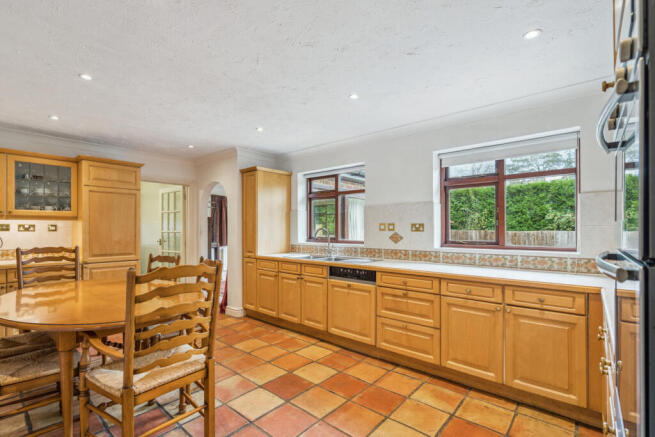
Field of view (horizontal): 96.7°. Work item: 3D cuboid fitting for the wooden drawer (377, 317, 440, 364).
[{"bbox_3d":[0.862,1.078,2.773,0.600,0.290,0.500,-2,-4,40],"label":"wooden drawer"}]

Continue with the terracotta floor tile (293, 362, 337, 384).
[{"bbox_3d":[-0.095,1.348,2.542,0.302,0.014,0.302,-2,-3,40],"label":"terracotta floor tile"}]

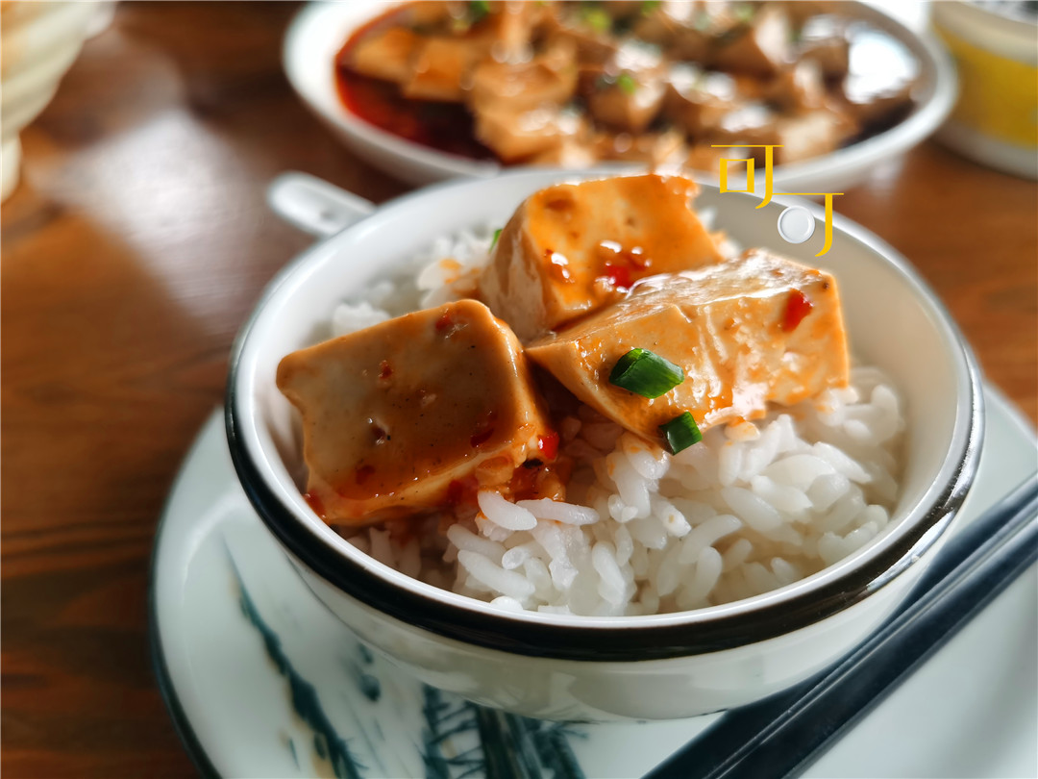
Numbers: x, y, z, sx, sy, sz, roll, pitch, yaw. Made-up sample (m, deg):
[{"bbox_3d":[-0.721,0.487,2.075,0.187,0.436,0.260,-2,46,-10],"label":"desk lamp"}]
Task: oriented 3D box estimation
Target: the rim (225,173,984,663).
[{"bbox_3d":[0.011,-0.011,0.129,0.116,0.007,0.116,-4,41,0],"label":"rim"}]

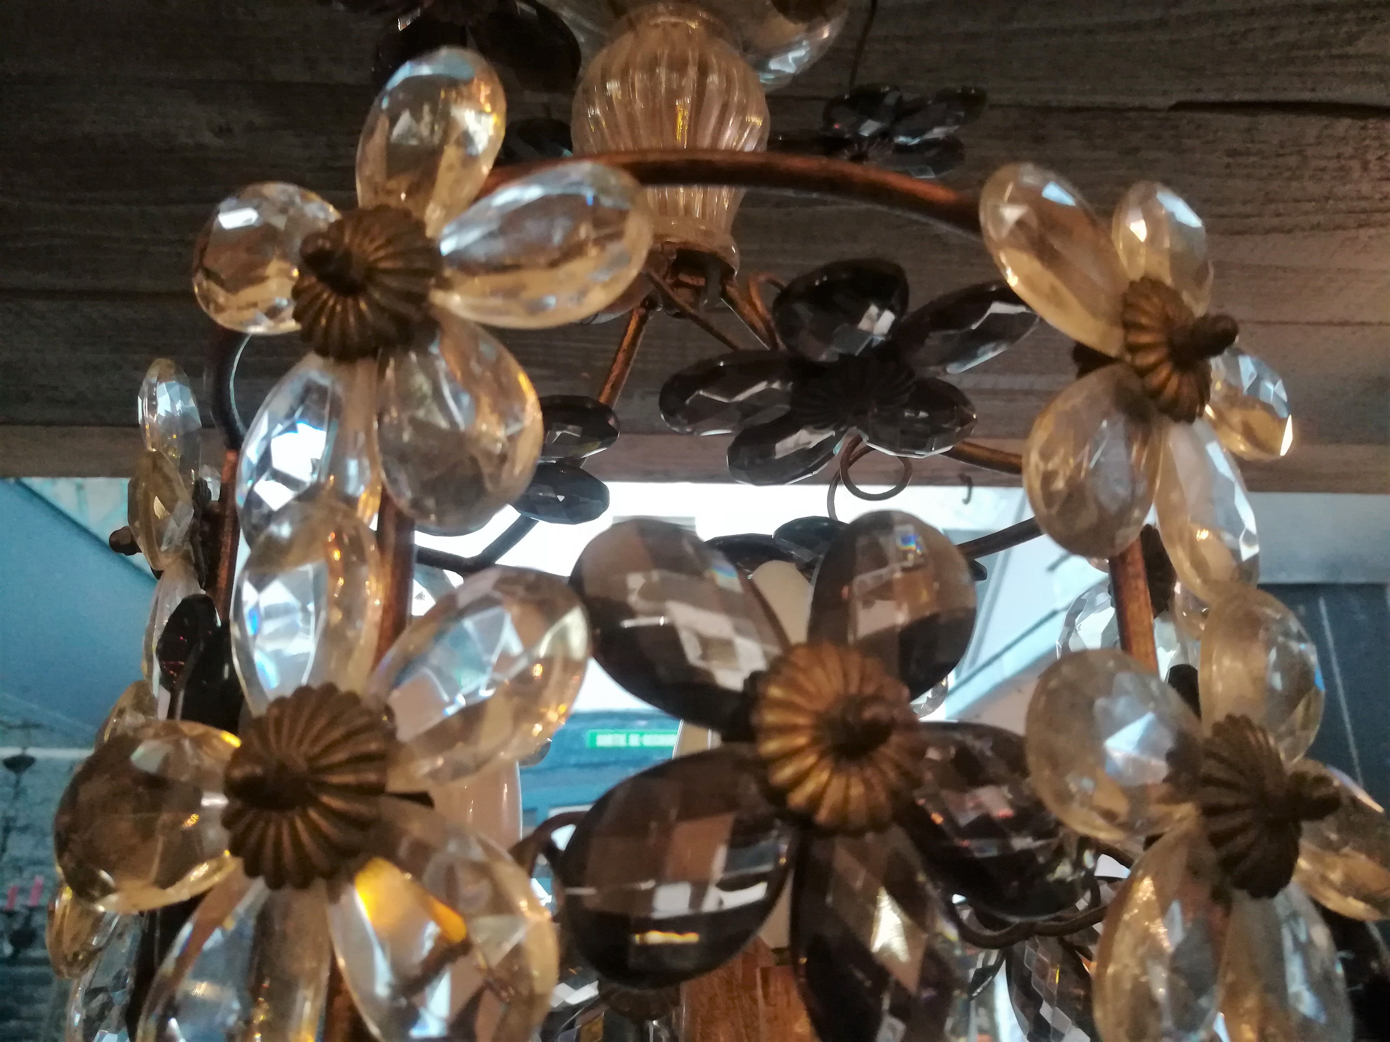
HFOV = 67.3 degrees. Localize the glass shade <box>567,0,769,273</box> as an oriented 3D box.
[{"bbox_3d":[-0.013,-0.202,0.563,0.106,0.162,0.106,1,-20,0],"label":"glass shade"}]

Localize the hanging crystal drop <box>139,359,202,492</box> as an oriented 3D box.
[{"bbox_3d":[-0.227,-0.042,0.453,0.023,0.061,0.038,3,-20,-9],"label":"hanging crystal drop"}]

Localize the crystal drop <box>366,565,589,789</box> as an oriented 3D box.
[{"bbox_3d":[-0.050,0.035,0.240,0.062,0.039,0.023,-42,-25,-1],"label":"crystal drop"}]

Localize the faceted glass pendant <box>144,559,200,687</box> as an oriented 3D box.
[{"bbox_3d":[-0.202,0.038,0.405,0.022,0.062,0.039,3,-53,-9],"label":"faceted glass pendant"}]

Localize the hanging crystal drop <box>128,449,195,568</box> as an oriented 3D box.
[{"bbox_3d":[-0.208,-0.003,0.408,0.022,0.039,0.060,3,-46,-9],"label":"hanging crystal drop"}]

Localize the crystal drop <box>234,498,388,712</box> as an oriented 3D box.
[{"bbox_3d":[-0.095,0.021,0.257,0.039,0.062,0.023,-4,-20,16],"label":"crystal drop"}]

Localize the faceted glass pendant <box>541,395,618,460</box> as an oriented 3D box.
[{"bbox_3d":[-0.064,-0.046,0.515,0.060,0.023,0.039,2,-44,7],"label":"faceted glass pendant"}]

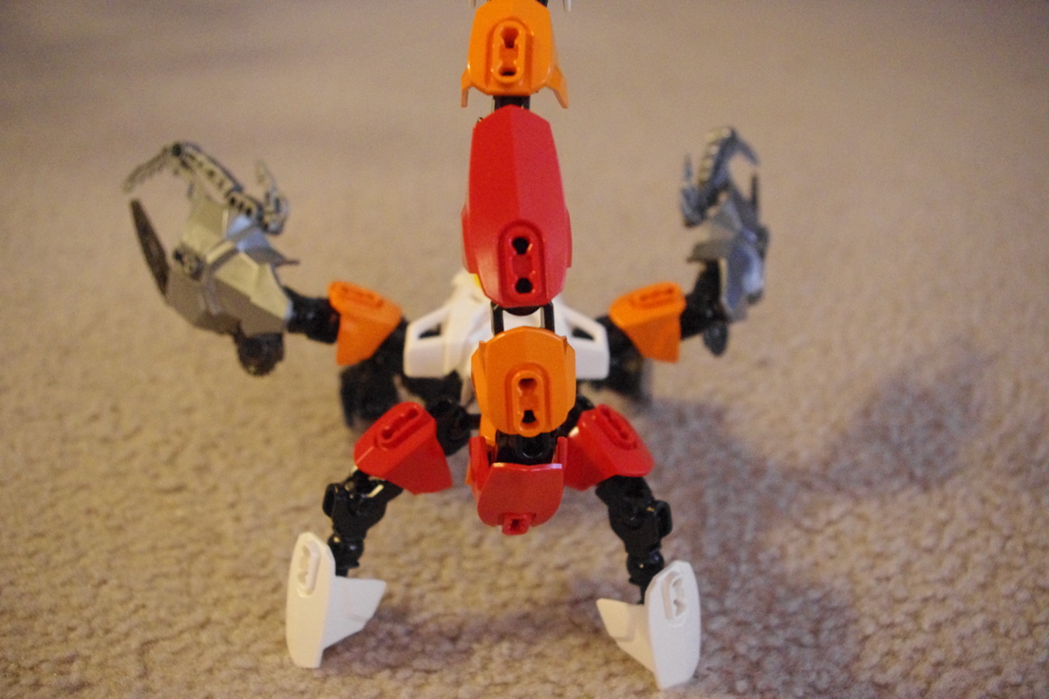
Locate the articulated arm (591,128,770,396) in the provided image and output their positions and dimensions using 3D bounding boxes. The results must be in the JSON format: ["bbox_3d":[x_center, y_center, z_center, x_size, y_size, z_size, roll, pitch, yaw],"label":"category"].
[{"bbox_3d":[0.050,-0.029,0.312,0.052,0.058,0.084,6,35,9],"label":"articulated arm"}]

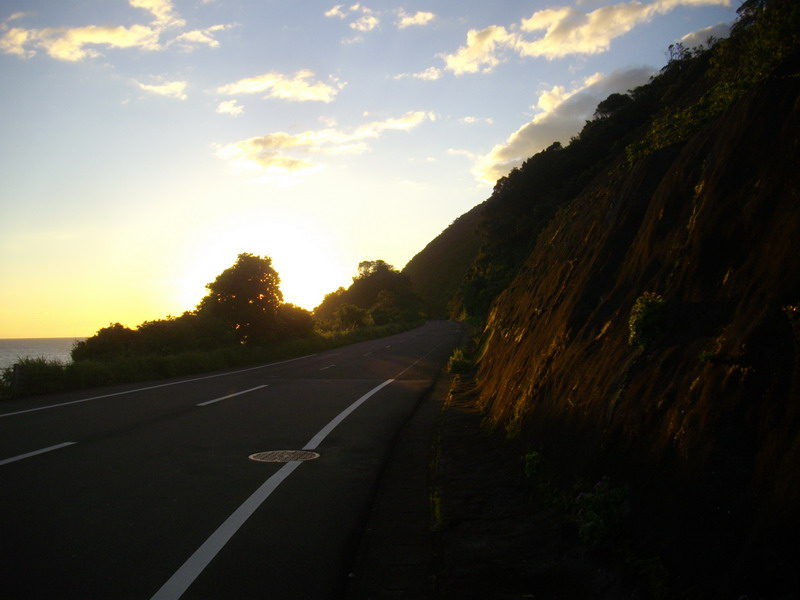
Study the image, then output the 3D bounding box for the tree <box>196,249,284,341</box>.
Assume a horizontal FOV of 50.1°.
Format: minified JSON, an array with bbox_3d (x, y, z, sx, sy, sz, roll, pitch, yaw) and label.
[{"bbox_3d":[-7.883,0.000,42.000,4.200,4.700,4.100,0,-3,-11],"label":"tree"}]

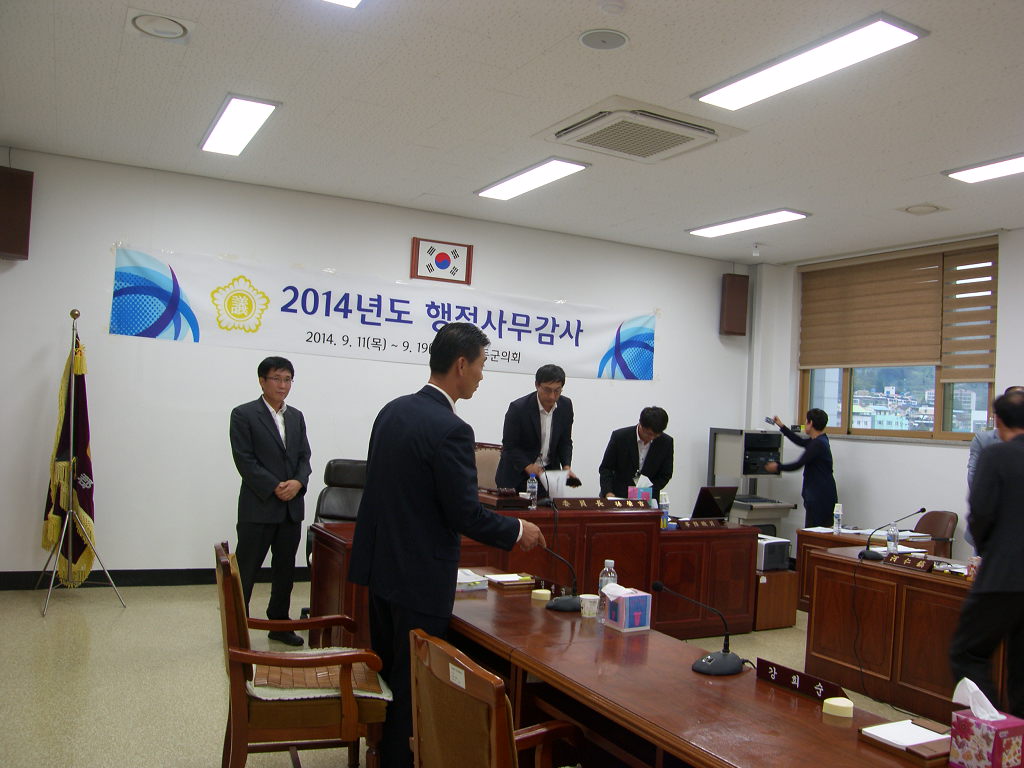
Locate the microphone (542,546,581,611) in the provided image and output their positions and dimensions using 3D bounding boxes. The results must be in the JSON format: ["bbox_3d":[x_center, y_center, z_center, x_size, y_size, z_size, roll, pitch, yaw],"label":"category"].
[{"bbox_3d":[0.165,0.720,3.169,0.330,0.280,0.130,3,-1,-29],"label":"microphone"}]

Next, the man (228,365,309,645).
[{"bbox_3d":[-1.462,0.697,5.030,0.500,1.735,0.340,4,-2,-37],"label":"man"}]

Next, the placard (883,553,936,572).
[{"bbox_3d":[2.130,0.957,4.454,0.050,0.053,0.270,3,-1,-29],"label":"placard"}]

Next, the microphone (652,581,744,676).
[{"bbox_3d":[0.556,0.729,2.505,0.350,0.280,0.130,3,-1,-29],"label":"microphone"}]

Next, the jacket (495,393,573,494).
[{"bbox_3d":[0.158,0.408,5.785,0.520,0.700,0.360,3,-1,-14],"label":"jacket"}]

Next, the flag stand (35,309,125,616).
[{"bbox_3d":[-2.926,0.499,5.719,0.560,1.980,0.660,3,-1,-29],"label":"flag stand"}]

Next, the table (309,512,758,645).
[{"bbox_3d":[0.253,1.213,5.315,2.940,0.850,0.740,3,-1,-29],"label":"table"}]

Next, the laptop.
[{"bbox_3d":[1.432,0.888,6.157,0.350,0.245,0.320,4,-1,-28],"label":"laptop"}]

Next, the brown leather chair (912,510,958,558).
[{"bbox_3d":[3.069,1.393,6.509,0.600,0.840,0.560,4,-1,-28],"label":"brown leather chair"}]

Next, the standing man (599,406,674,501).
[{"bbox_3d":[0.941,0.943,6.381,0.560,1.560,0.500,4,-1,-28],"label":"standing man"}]

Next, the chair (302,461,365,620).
[{"bbox_3d":[-1.114,1.041,5.500,0.640,1.100,0.650,3,-1,-12],"label":"chair"}]

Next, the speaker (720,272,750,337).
[{"bbox_3d":[2.297,-0.817,8.551,0.235,0.620,0.200,3,-1,-6],"label":"speaker"}]

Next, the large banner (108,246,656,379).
[{"bbox_3d":[-0.728,-0.527,7.280,5.030,0.680,0.030,3,-1,-29],"label":"large banner"}]

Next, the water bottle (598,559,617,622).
[{"bbox_3d":[0.354,0.757,3.044,0.067,0.224,0.067,3,-1,0],"label":"water bottle"}]

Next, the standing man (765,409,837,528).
[{"bbox_3d":[2.490,1.005,7.191,0.600,1.620,0.460,2,-1,28],"label":"standing man"}]

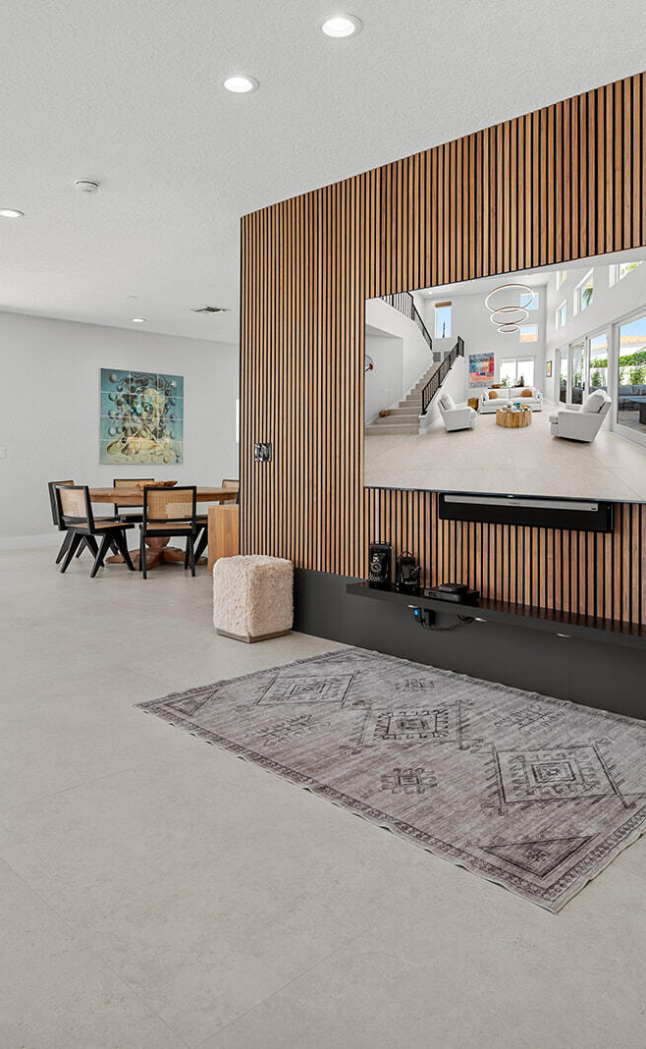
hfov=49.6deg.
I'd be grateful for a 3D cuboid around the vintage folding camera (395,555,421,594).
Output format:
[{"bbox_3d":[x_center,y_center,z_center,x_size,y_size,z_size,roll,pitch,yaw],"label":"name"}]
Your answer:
[{"bbox_3d":[0.472,0.275,3.870,0.100,0.220,0.130,-1,3,-19],"label":"vintage folding camera"}]

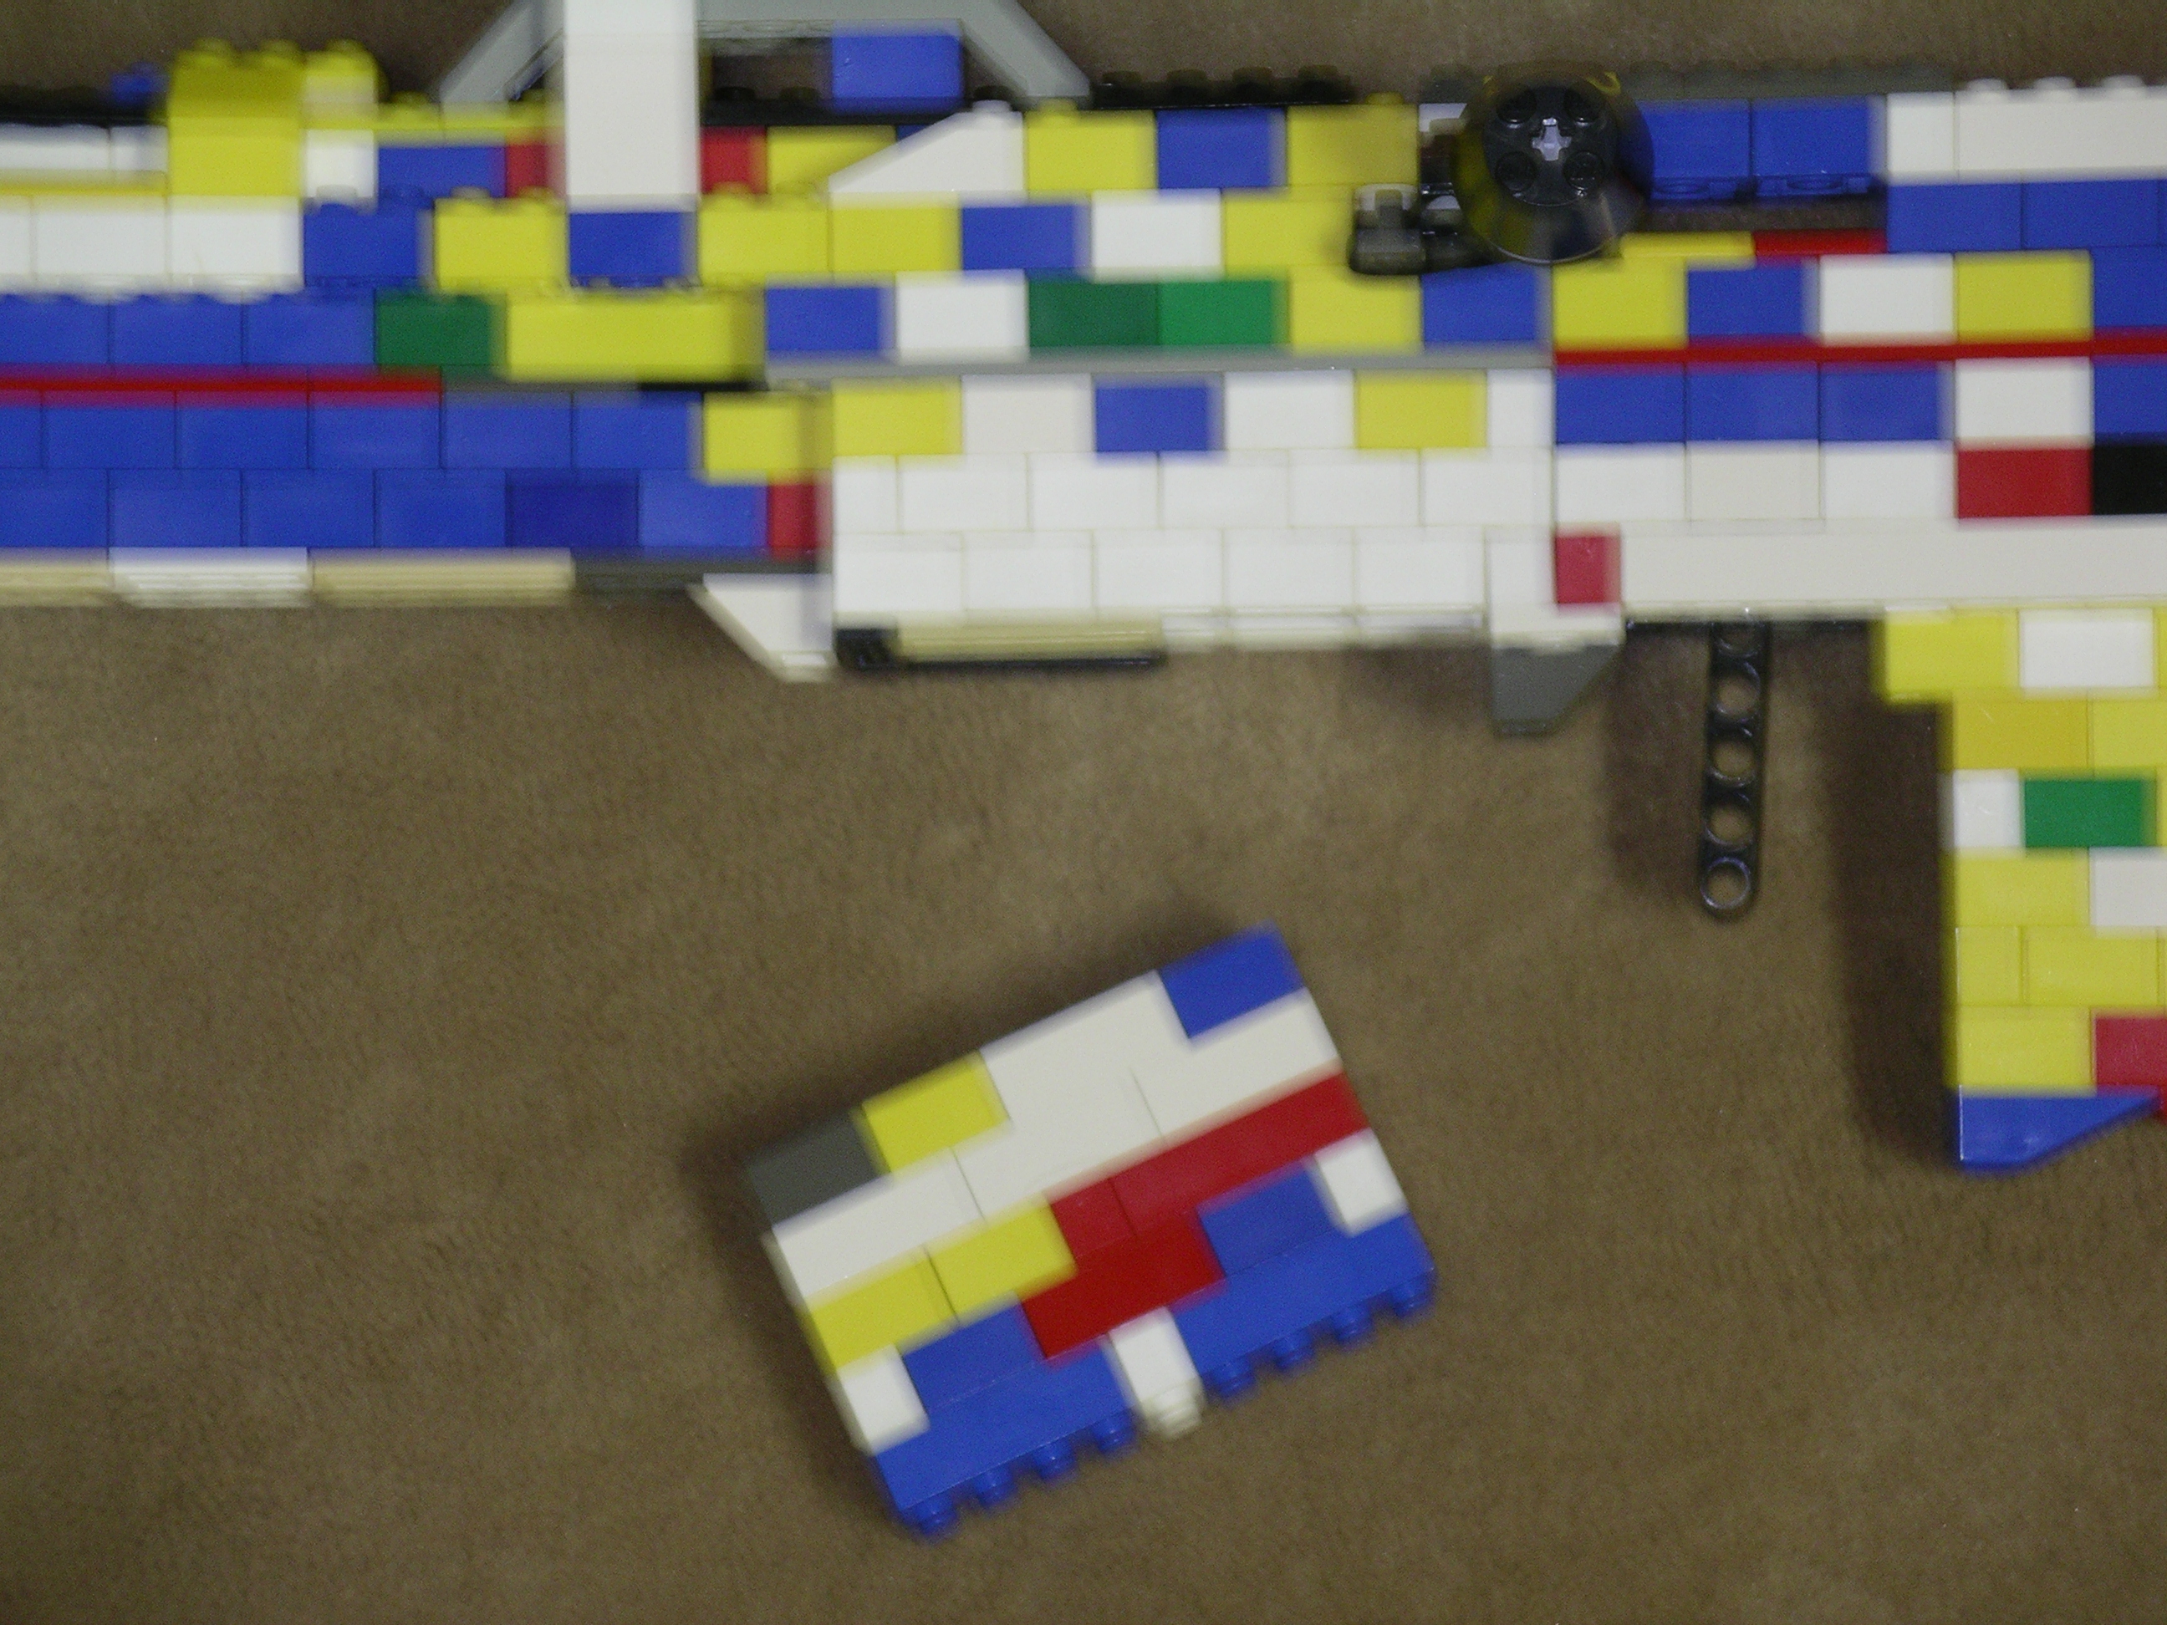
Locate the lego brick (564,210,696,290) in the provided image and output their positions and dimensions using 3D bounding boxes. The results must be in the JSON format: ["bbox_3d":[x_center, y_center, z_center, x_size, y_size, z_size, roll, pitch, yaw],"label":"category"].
[{"bbox_3d":[-0.055,-0.070,1.197,0.016,0.016,0.011,-1,84,0],"label":"lego brick"}]

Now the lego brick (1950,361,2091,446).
[{"bbox_3d":[0.114,-0.050,1.189,0.016,0.015,0.011,-1,83,5],"label":"lego brick"}]

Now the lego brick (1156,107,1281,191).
[{"bbox_3d":[0.017,-0.082,1.205,0.016,0.016,0.010,-1,90,0],"label":"lego brick"}]

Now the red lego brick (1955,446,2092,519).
[{"bbox_3d":[0.114,-0.040,1.191,0.016,0.016,0.011,-1,84,0],"label":"red lego brick"}]

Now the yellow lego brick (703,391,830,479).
[{"bbox_3d":[-0.039,-0.047,1.205,0.016,0.016,0.010,-1,90,0],"label":"yellow lego brick"}]

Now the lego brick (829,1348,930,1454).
[{"bbox_3d":[-0.024,0.073,1.209,0.008,0.016,0.011,-24,83,0],"label":"lego brick"}]

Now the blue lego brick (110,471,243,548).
[{"bbox_3d":[-0.110,-0.037,1.191,0.016,0.015,0.011,0,85,3],"label":"blue lego brick"}]

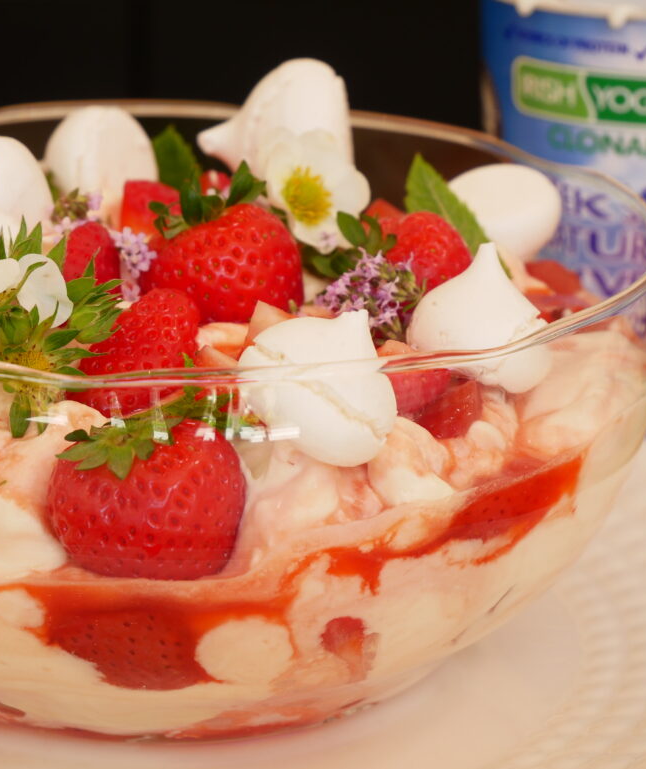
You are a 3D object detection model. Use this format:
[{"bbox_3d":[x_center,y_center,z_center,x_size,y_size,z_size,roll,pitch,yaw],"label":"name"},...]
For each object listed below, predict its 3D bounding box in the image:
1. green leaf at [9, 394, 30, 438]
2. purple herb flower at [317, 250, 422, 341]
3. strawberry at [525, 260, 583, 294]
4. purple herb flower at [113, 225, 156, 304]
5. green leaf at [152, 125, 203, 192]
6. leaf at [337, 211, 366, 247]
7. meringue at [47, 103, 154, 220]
[{"bbox_3d":[-0.069,0.007,0.536,0.005,0.010,0.003,3,20,5],"label":"green leaf"},{"bbox_3d":[0.010,-0.019,0.515,0.022,0.019,0.018,0,19,0],"label":"purple herb flower"},{"bbox_3d":[0.063,-0.029,0.640,0.016,0.010,0.015,1,20,0],"label":"strawberry"},{"bbox_3d":[-0.041,-0.026,0.517,0.010,0.017,0.009,0,19,0],"label":"purple herb flower"},{"bbox_3d":[-0.035,-0.054,0.572,0.013,0.019,0.005,0,19,0],"label":"green leaf"},{"bbox_3d":[0.007,-0.040,0.608,0.007,0.010,0.004,-31,12,-1],"label":"leaf"},{"bbox_3d":[-0.062,-0.062,0.662,0.032,0.032,0.032,1,20,0],"label":"meringue"}]

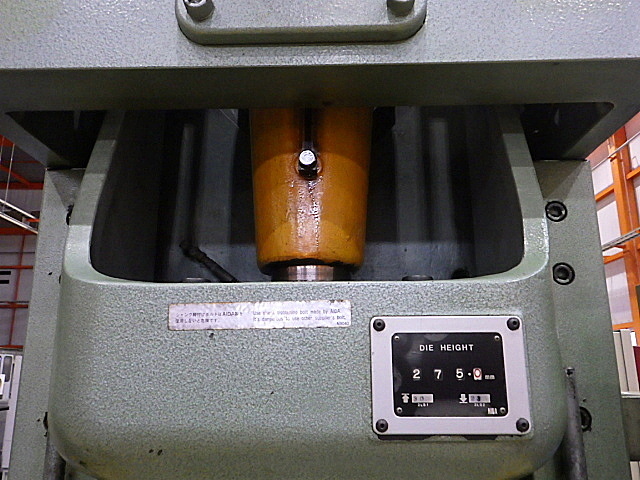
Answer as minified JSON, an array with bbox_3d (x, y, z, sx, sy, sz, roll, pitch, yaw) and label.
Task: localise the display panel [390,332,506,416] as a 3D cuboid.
[{"bbox_3d":[0.115,0.119,0.461,0.100,0.072,0.004,0,-12,0],"label":"display panel"}]

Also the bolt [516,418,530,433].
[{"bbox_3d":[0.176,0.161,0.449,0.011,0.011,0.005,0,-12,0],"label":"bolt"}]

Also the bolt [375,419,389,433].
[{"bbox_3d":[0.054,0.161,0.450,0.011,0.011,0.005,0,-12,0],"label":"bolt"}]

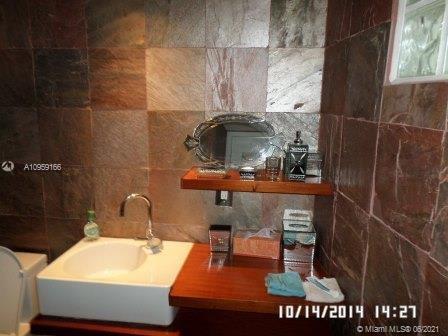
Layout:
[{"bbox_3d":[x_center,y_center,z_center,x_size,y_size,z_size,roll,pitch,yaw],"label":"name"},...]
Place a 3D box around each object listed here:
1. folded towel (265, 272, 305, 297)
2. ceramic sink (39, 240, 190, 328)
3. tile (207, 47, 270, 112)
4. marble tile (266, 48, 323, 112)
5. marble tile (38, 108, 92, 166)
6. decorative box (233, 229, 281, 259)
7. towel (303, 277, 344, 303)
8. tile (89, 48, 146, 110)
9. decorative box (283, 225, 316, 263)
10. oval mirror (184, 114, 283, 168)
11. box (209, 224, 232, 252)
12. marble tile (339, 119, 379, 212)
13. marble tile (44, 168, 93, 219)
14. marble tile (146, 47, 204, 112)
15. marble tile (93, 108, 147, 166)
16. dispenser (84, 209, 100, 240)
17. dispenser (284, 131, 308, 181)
[{"bbox_3d":[0.263,0.500,1.402,0.152,0.024,0.142,2,12,5],"label":"folded towel"},{"bbox_3d":[-0.505,0.547,1.639,0.625,0.187,0.429,2,12,5],"label":"ceramic sink"},{"bbox_3d":[0.061,-0.431,1.597,0.303,0.303,0.012,2,10,6],"label":"tile"},{"bbox_3d":[0.349,-0.421,1.581,0.268,0.305,0.020,2,12,5],"label":"marble tile"},{"bbox_3d":[-0.851,-0.162,1.748,0.302,0.302,0.015,2,11,5],"label":"marble tile"},{"bbox_3d":[0.169,0.371,1.630,0.228,0.115,0.115,2,10,6],"label":"decorative box"},{"bbox_3d":[0.410,0.503,1.358,0.150,0.020,0.170,2,11,5],"label":"towel"},{"bbox_3d":[-0.545,-0.455,1.665,0.303,0.303,0.012,2,10,6],"label":"tile"},{"bbox_3d":[0.364,0.362,1.604,0.145,0.150,0.150,2,10,6],"label":"decorative box"},{"bbox_3d":[0.045,-0.133,1.629,0.485,0.277,0.025,2,3,5],"label":"oval mirror"},{"bbox_3d":[-0.018,0.377,1.738,0.108,0.118,0.080,0,12,-2],"label":"box"},{"bbox_3d":[0.500,-0.028,1.202,0.020,0.305,0.305,0,12,-2],"label":"marble tile"},{"bbox_3d":[-0.860,0.135,1.802,0.303,0.303,0.012,2,10,6],"label":"marble tile"},{"bbox_3d":[-0.242,-0.443,1.631,0.303,0.303,0.012,2,10,6],"label":"marble tile"},{"bbox_3d":[-0.551,-0.154,1.716,0.303,0.303,0.012,2,10,6],"label":"marble tile"},{"bbox_3d":[-0.714,0.305,1.765,0.078,0.166,0.052,2,10,6],"label":"dispenser"},{"bbox_3d":[0.327,-0.053,1.435,0.080,0.215,0.076,2,10,2],"label":"dispenser"}]

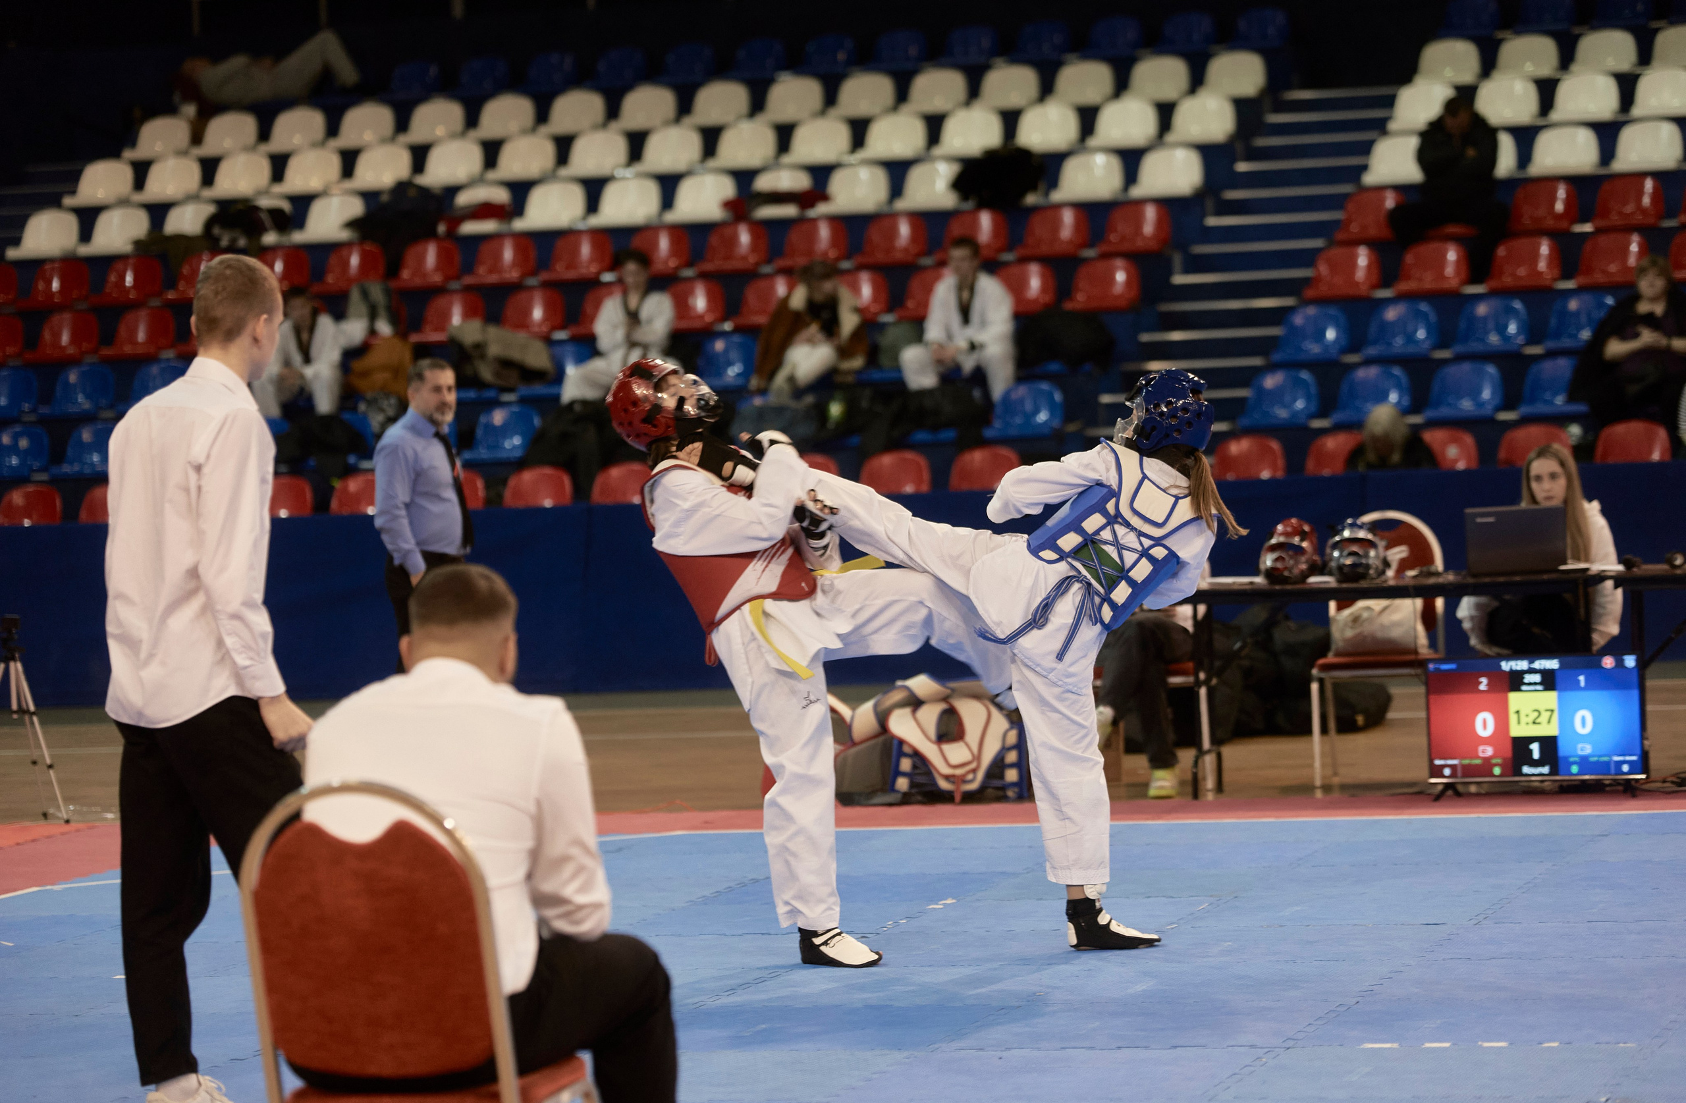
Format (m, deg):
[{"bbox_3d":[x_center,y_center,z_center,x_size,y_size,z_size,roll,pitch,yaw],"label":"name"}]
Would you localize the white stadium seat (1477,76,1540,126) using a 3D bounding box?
[{"bbox_3d":[3.825,-2.597,32.458,0.365,0.295,0.350,-2,2,16],"label":"white stadium seat"}]

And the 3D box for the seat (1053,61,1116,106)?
[{"bbox_3d":[1.474,-2.916,35.016,0.400,0.300,0.360,-2,2,18],"label":"seat"}]

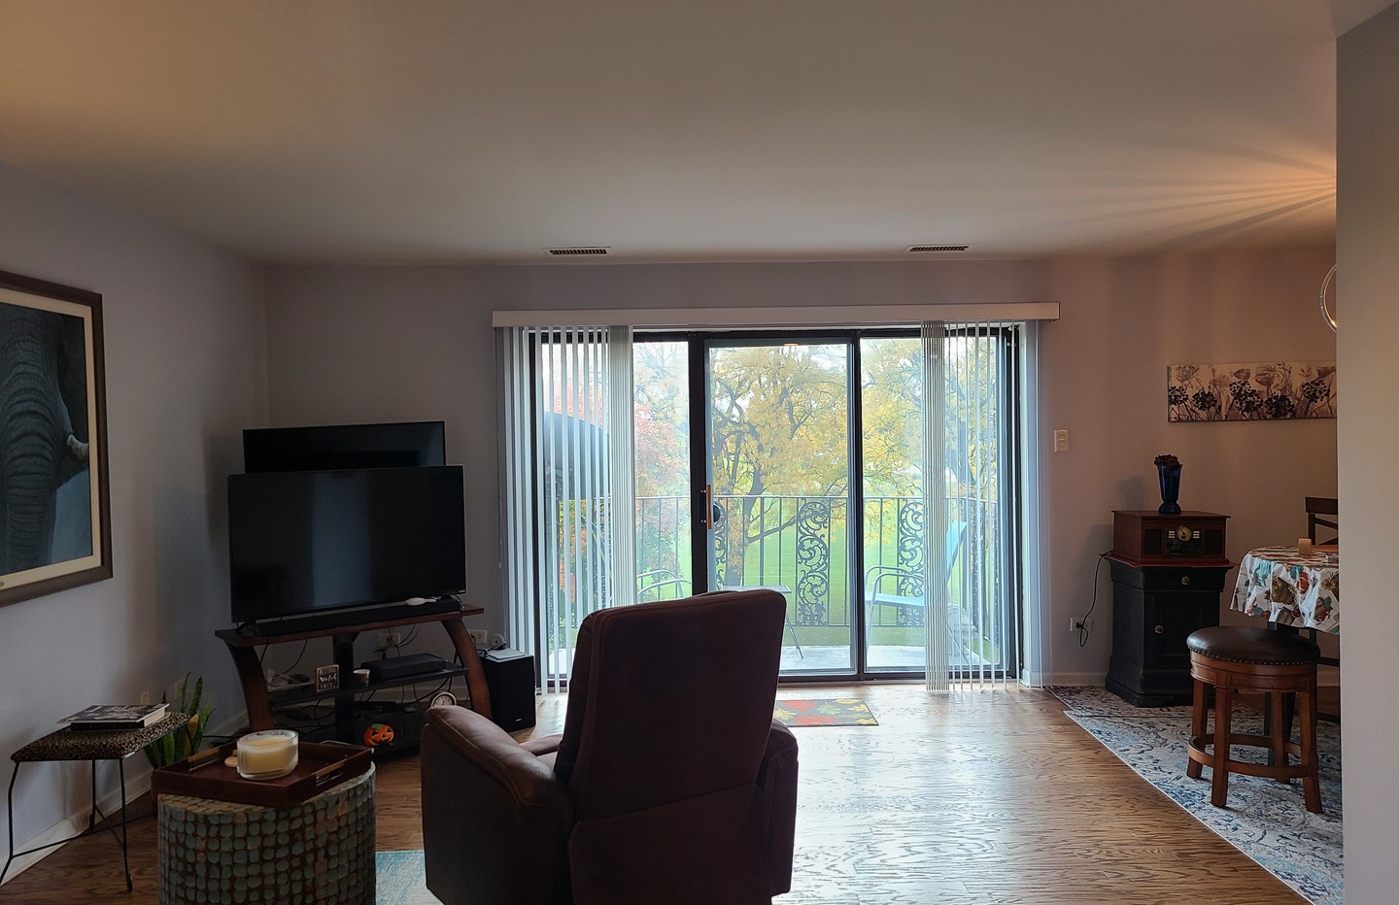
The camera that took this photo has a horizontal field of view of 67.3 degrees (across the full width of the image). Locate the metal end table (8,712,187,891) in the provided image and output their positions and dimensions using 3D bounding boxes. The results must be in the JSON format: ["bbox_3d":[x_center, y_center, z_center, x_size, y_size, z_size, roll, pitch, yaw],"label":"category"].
[{"bbox_3d":[-2.094,1.203,3.675,0.500,0.440,0.550,-1,1,0],"label":"metal end table"}]

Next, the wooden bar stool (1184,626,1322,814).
[{"bbox_3d":[2.165,1.031,4.113,0.470,0.620,0.470,-1,1,18],"label":"wooden bar stool"}]

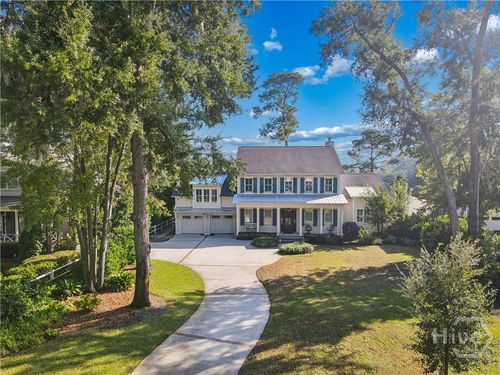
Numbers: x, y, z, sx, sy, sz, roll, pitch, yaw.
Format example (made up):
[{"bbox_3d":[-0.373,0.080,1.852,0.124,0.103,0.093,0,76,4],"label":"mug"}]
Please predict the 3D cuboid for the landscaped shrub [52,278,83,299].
[{"bbox_3d":[-10.420,5.689,19.793,1.660,0.860,1.500,0,2,2],"label":"landscaped shrub"}]

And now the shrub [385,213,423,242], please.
[{"bbox_3d":[16.125,4.108,36.418,3.890,2.870,3.000,0,2,2],"label":"shrub"}]

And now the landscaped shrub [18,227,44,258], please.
[{"bbox_3d":[-18.416,4.557,29.218,2.130,2.470,2.000,0,2,2],"label":"landscaped shrub"}]

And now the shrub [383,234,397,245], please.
[{"bbox_3d":[13.970,5.172,34.719,1.370,0.860,1.300,0,2,2],"label":"shrub"}]

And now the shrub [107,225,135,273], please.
[{"bbox_3d":[-9.155,4.383,24.697,2.080,3.130,2.200,0,2,2],"label":"shrub"}]

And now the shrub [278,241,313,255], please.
[{"bbox_3d":[4.055,5.309,30.895,2.950,0.850,2.500,0,2,2],"label":"shrub"}]

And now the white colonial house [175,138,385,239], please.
[{"bbox_3d":[3.600,0.046,42.027,24.400,10.600,13.000,0,2,2],"label":"white colonial house"}]

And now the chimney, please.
[{"bbox_3d":[10.090,-5.739,43.728,1.050,1.250,0.900,0,2,2],"label":"chimney"}]

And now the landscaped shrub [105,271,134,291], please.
[{"bbox_3d":[-7.969,5.601,21.168,1.780,0.940,1.600,0,2,2],"label":"landscaped shrub"}]

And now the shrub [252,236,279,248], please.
[{"bbox_3d":[1.485,5.229,33.223,2.430,0.850,2.200,0,2,2],"label":"shrub"}]

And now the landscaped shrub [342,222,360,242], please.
[{"bbox_3d":[10.514,4.611,35.910,1.820,1.900,1.750,0,2,2],"label":"landscaped shrub"}]

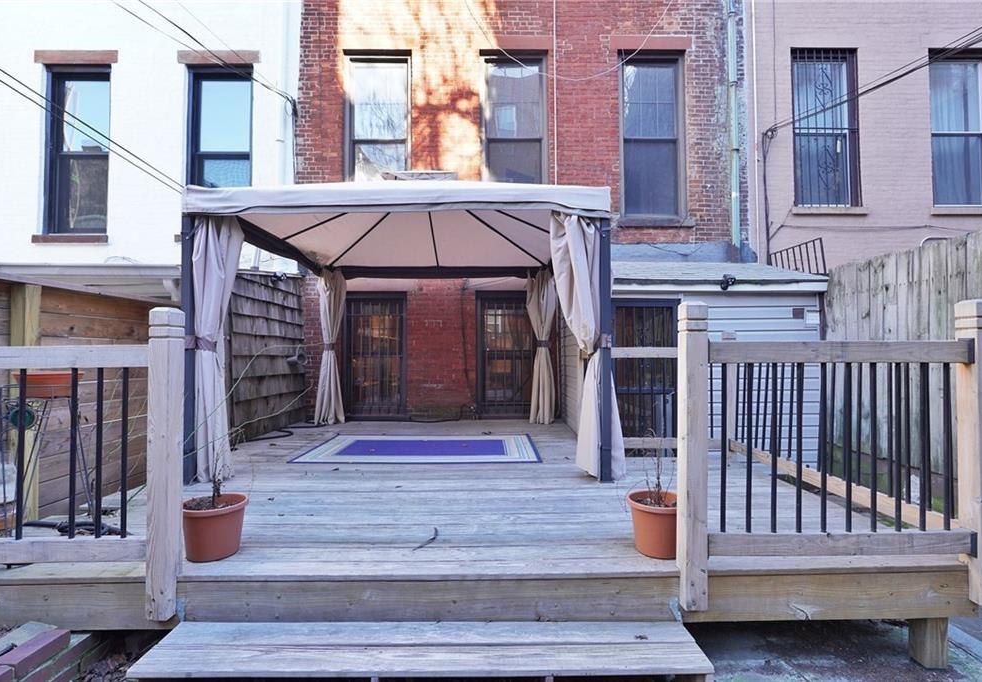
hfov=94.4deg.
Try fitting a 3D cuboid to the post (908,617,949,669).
[{"bbox_3d":[1.933,1.305,2.015,0.092,0.230,0.092,0,-1,-1],"label":"post"}]

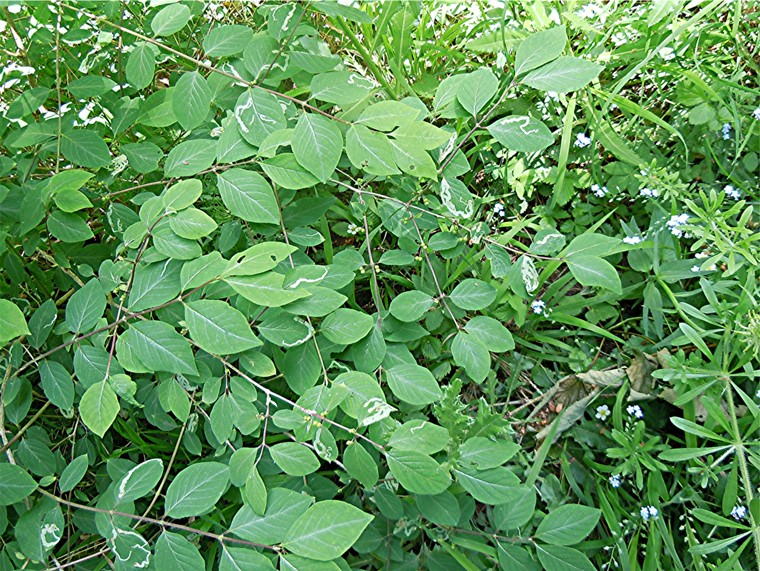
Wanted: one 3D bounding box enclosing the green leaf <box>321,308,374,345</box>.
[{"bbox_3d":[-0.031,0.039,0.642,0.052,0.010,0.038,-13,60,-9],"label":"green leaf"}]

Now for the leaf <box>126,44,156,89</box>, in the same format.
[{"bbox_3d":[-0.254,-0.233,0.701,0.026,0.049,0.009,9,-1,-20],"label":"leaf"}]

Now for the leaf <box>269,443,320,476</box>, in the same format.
[{"bbox_3d":[-0.079,0.162,0.612,0.051,0.011,0.028,19,63,5],"label":"leaf"}]

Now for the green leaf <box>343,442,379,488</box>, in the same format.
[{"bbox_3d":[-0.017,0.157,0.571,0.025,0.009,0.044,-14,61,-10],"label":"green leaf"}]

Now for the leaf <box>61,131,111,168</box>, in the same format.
[{"bbox_3d":[-0.322,-0.148,0.722,0.070,0.011,0.039,30,72,11],"label":"leaf"}]

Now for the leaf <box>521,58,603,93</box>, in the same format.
[{"bbox_3d":[0.179,-0.207,0.652,0.088,0.011,0.048,-13,57,-9],"label":"leaf"}]

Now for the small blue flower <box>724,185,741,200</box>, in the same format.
[{"bbox_3d":[0.471,-0.124,0.880,0.021,0.018,0.021,0,48,0],"label":"small blue flower"}]

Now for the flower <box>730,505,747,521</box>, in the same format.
[{"bbox_3d":[0.359,0.227,0.660,0.016,0.011,0.015,-5,49,6],"label":"flower"}]

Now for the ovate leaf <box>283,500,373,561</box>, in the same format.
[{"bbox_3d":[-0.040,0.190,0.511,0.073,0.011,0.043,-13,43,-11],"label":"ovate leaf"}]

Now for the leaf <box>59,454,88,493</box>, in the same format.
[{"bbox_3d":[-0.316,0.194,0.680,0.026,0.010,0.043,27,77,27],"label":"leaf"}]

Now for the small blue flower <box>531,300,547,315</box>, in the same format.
[{"bbox_3d":[0.178,0.025,0.740,0.018,0.014,0.014,0,44,0],"label":"small blue flower"}]

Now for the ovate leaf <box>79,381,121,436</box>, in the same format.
[{"bbox_3d":[-0.239,0.107,0.570,0.034,0.010,0.048,-3,75,-1],"label":"ovate leaf"}]

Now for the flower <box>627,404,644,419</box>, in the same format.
[{"bbox_3d":[0.287,0.141,0.740,0.019,0.012,0.017,-4,52,5],"label":"flower"}]

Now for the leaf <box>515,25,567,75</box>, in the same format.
[{"bbox_3d":[0.163,-0.238,0.670,0.039,0.010,0.080,44,80,10],"label":"leaf"}]

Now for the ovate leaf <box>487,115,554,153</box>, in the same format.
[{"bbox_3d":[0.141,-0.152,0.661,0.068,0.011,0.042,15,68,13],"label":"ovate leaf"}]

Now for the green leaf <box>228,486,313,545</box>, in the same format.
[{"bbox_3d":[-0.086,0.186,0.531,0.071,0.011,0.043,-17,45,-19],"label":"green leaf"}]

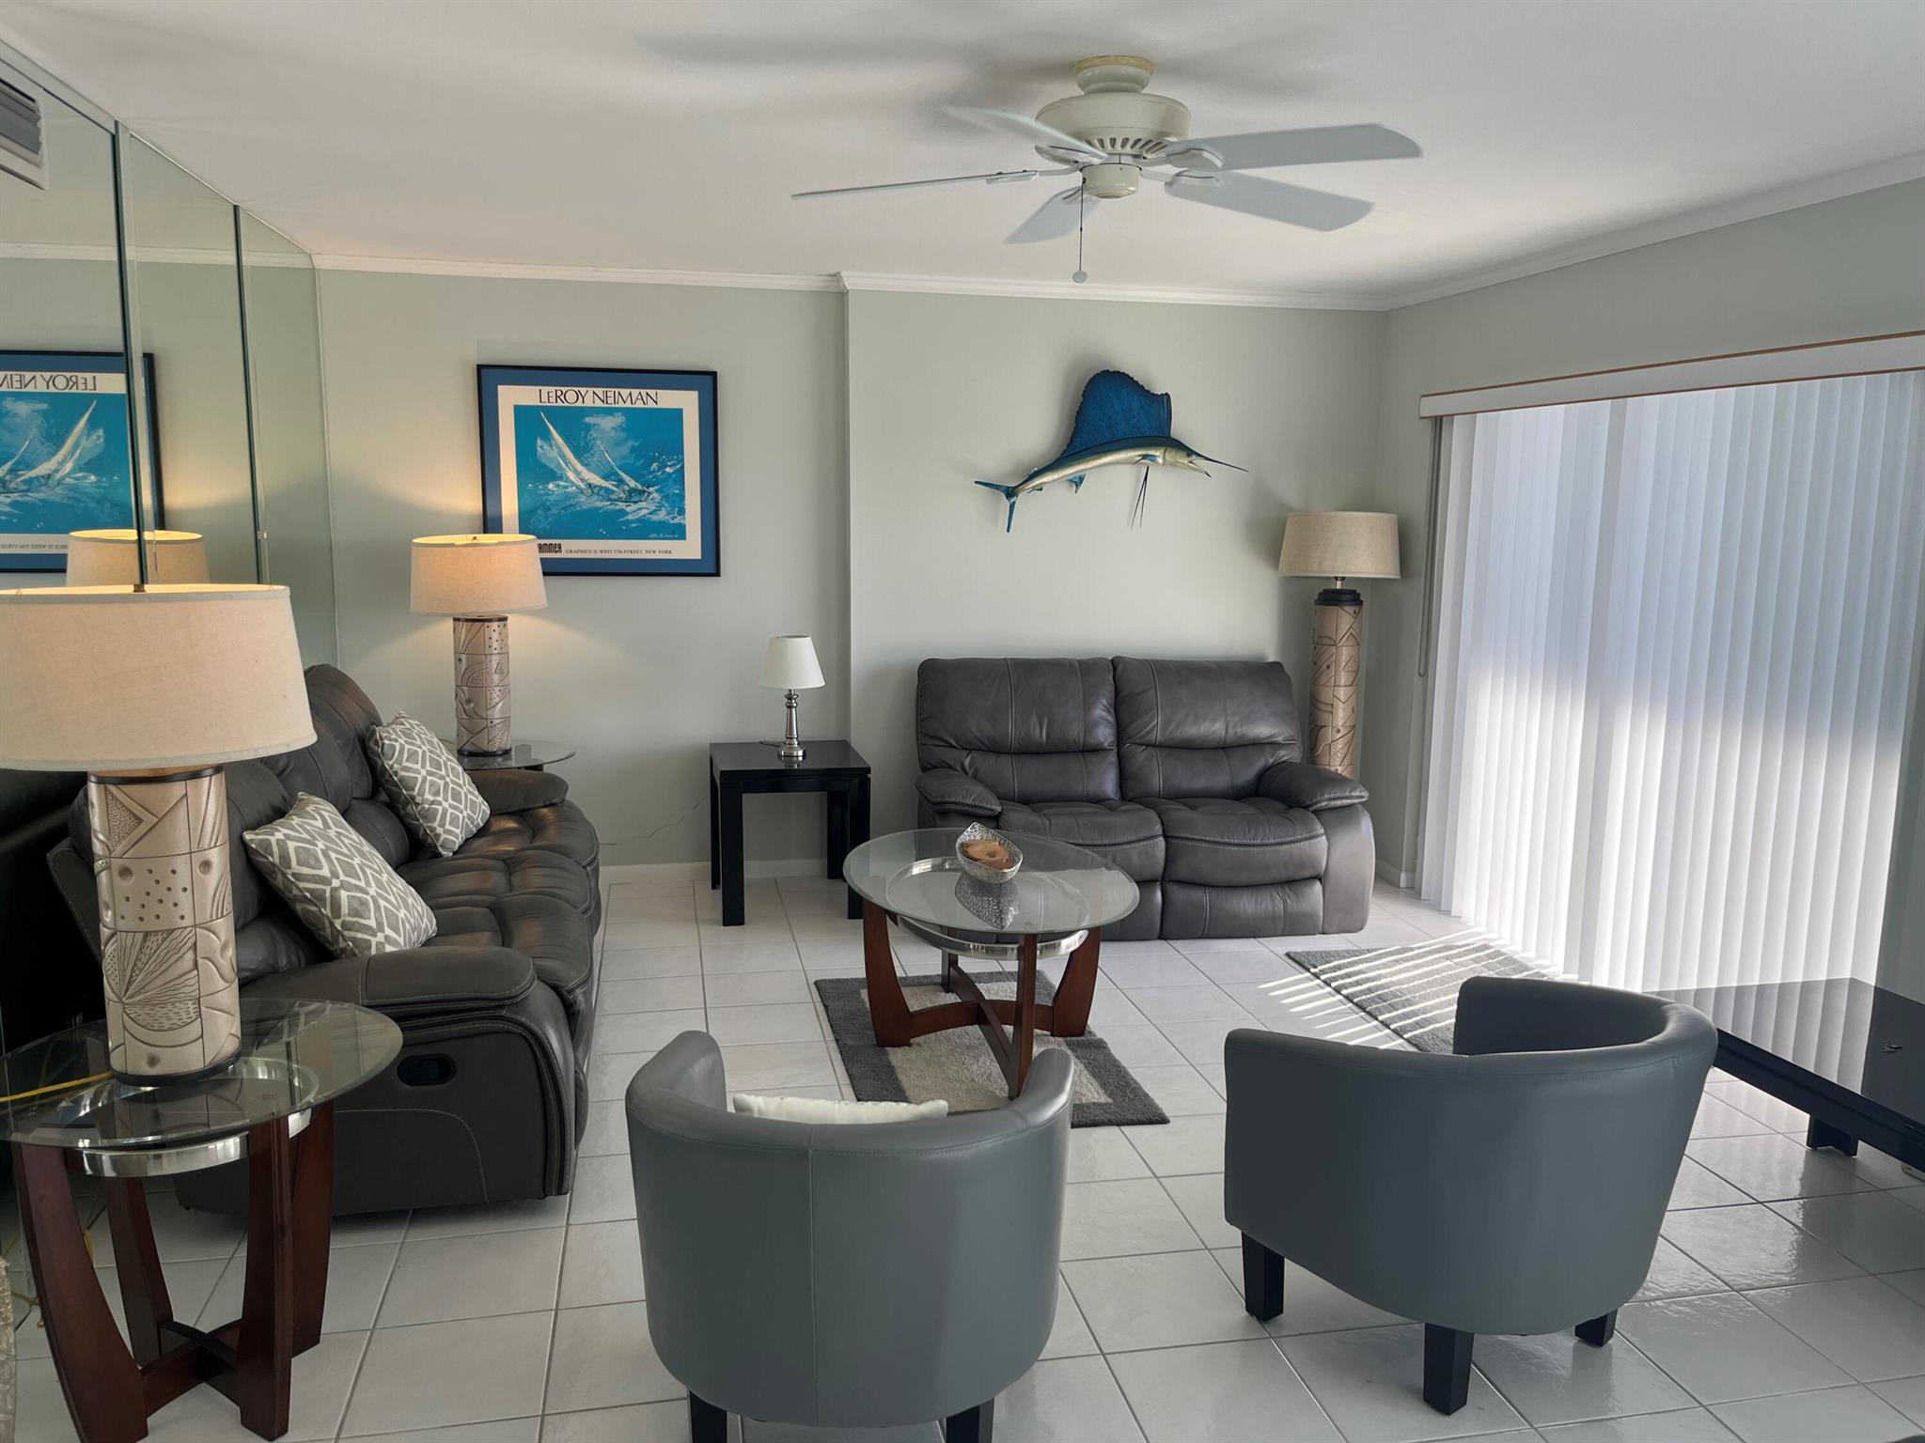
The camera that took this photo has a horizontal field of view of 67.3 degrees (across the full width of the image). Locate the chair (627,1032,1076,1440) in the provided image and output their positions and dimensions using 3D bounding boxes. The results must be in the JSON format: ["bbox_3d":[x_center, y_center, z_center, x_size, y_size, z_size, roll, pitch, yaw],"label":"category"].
[{"bbox_3d":[-0.189,0.873,2.435,0.739,0.679,0.638,2,8,5],"label":"chair"}]

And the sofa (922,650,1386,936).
[{"bbox_3d":[0.638,0.252,5.673,1.781,0.981,0.941,-1,9,-12],"label":"sofa"}]

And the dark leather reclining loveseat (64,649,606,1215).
[{"bbox_3d":[-1.588,0.426,4.216,1.018,0.988,2.268,-1,9,-12],"label":"dark leather reclining loveseat"}]

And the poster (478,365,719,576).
[{"bbox_3d":[-1.416,-0.972,5.681,0.907,0.806,0.027,-1,9,-12],"label":"poster"}]

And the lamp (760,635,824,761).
[{"bbox_3d":[-0.658,-0.092,5.589,0.250,0.470,0.250,-1,9,-12],"label":"lamp"}]

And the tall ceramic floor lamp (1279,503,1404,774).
[{"bbox_3d":[1.529,-0.072,5.965,0.531,1.569,0.531,-1,9,-12],"label":"tall ceramic floor lamp"}]

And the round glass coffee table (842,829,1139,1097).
[{"bbox_3d":[0.062,0.698,4.268,0.810,0.514,1.200,0,9,-8],"label":"round glass coffee table"}]

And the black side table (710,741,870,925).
[{"bbox_3d":[-0.690,0.423,5.709,0.558,0.588,0.612,-1,9,-12],"label":"black side table"}]

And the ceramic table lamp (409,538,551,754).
[{"bbox_3d":[-1.805,-0.285,5.419,0.490,0.820,0.490,-1,9,-12],"label":"ceramic table lamp"}]

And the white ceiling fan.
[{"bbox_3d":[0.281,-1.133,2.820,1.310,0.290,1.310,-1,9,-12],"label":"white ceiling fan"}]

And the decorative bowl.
[{"bbox_3d":[0.074,0.399,4.194,0.190,0.105,0.420,0,9,-9],"label":"decorative bowl"}]

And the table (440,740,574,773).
[{"bbox_3d":[-1.829,0.426,5.496,0.645,0.606,0.645,-1,9,-12],"label":"table"}]

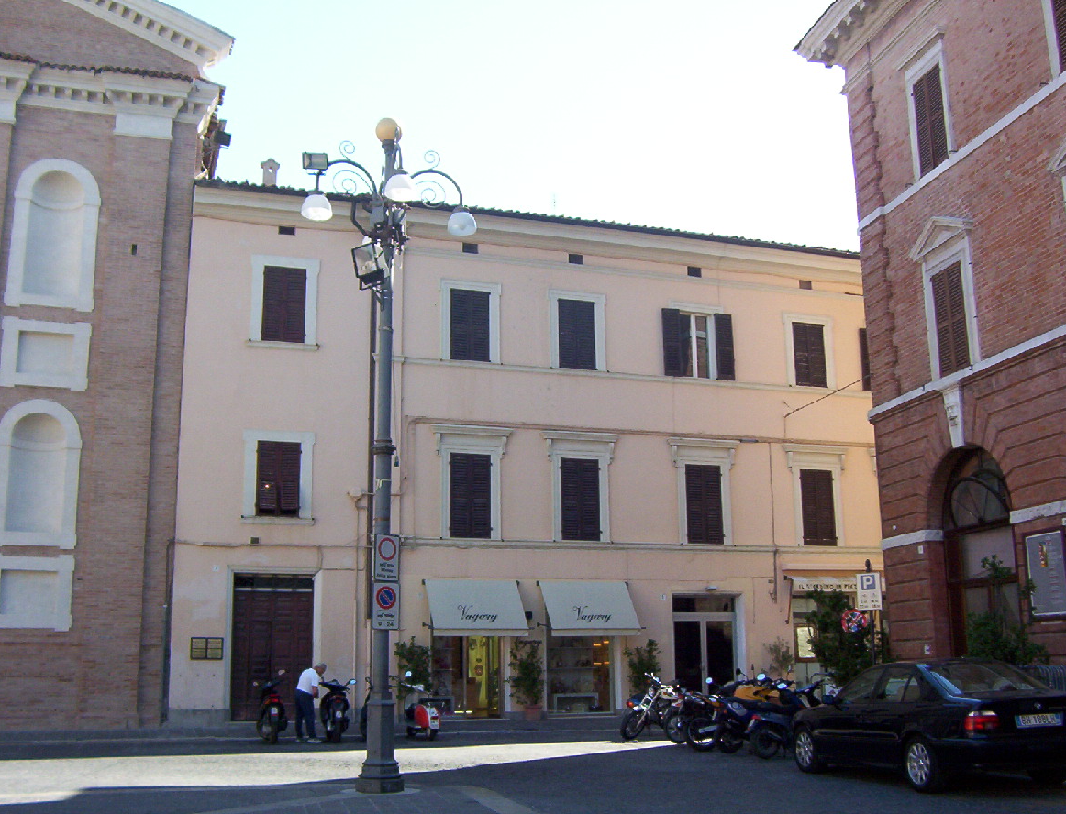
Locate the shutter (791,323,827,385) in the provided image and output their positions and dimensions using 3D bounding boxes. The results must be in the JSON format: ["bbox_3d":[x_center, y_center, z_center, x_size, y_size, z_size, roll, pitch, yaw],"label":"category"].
[{"bbox_3d":[7.368,-1.392,30.137,0.942,1.781,0.070,3,-13,-18],"label":"shutter"}]

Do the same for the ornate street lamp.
[{"bbox_3d":[-1.890,0.352,14.640,2.300,8.792,2.300,3,-12,-19],"label":"ornate street lamp"}]

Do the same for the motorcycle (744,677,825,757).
[{"bbox_3d":[4.026,4.770,17.316,1.870,1.150,0.700,6,-14,-26],"label":"motorcycle"}]

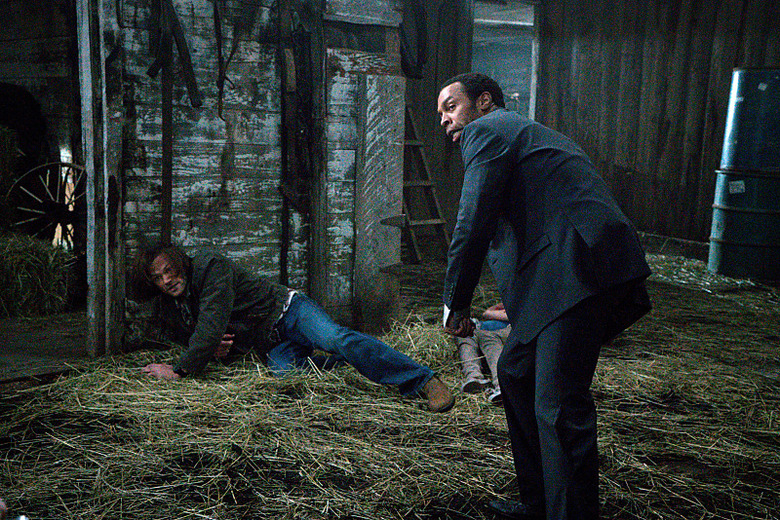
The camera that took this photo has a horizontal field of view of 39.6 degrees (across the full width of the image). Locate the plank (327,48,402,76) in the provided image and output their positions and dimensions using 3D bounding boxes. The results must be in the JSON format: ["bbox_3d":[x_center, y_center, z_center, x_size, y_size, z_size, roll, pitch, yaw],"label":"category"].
[{"bbox_3d":[-0.159,-1.231,6.771,0.580,0.150,0.030,-4,9,-35],"label":"plank"}]

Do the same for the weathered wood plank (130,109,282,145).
[{"bbox_3d":[-1.062,-0.779,6.298,0.990,0.200,0.030,-4,9,-35],"label":"weathered wood plank"}]

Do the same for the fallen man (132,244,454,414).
[{"bbox_3d":[-0.464,0.278,5.249,1.800,0.597,0.758,5,9,28],"label":"fallen man"}]

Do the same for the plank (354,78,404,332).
[{"bbox_3d":[-0.072,-0.352,6.928,0.360,1.650,0.035,-4,9,-35],"label":"plank"}]

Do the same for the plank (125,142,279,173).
[{"bbox_3d":[-1.076,-0.589,6.315,1.000,0.190,0.030,-4,9,-35],"label":"plank"}]

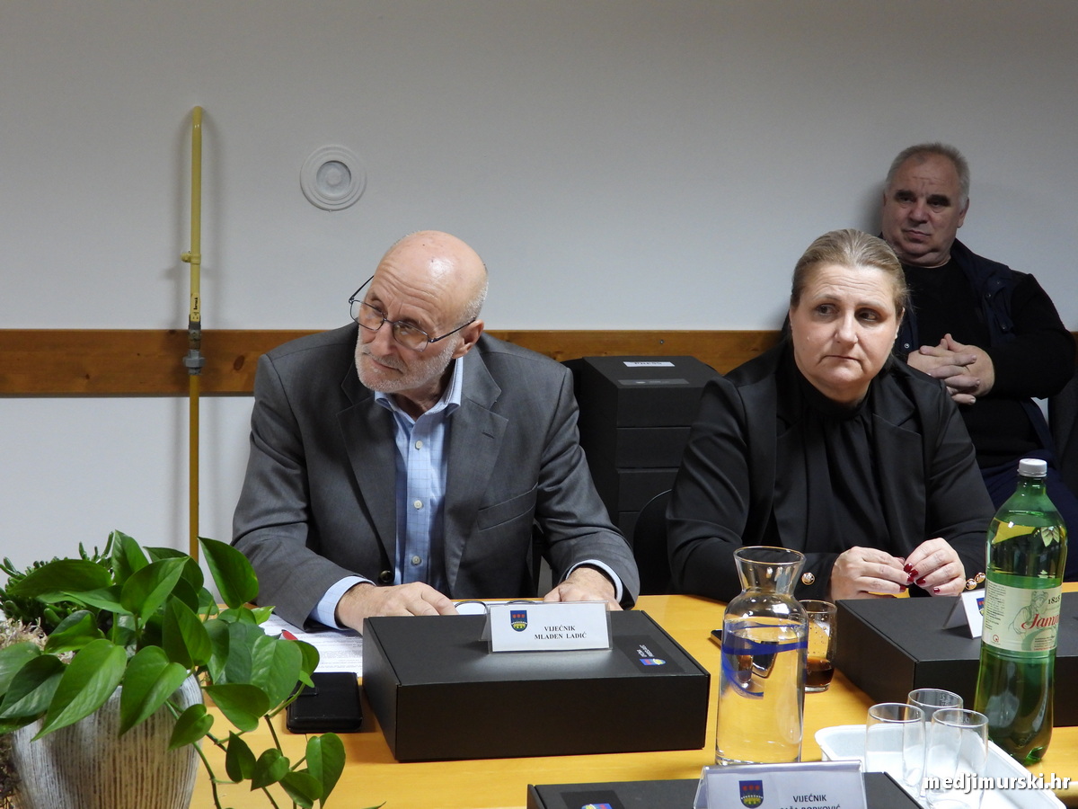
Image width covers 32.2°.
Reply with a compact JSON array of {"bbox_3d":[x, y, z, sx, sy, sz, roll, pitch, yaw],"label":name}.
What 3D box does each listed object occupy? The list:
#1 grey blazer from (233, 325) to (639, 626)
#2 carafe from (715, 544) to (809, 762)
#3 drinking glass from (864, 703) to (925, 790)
[{"bbox_3d":[-0.143,0.205,2.733,0.570,0.640,0.530,1,10,-6],"label":"grey blazer"},{"bbox_3d":[0.241,0.270,2.005,0.095,0.223,0.095,2,10,0],"label":"carafe"},{"bbox_3d":[0.354,0.356,1.866,0.061,0.101,0.061,2,10,0],"label":"drinking glass"}]

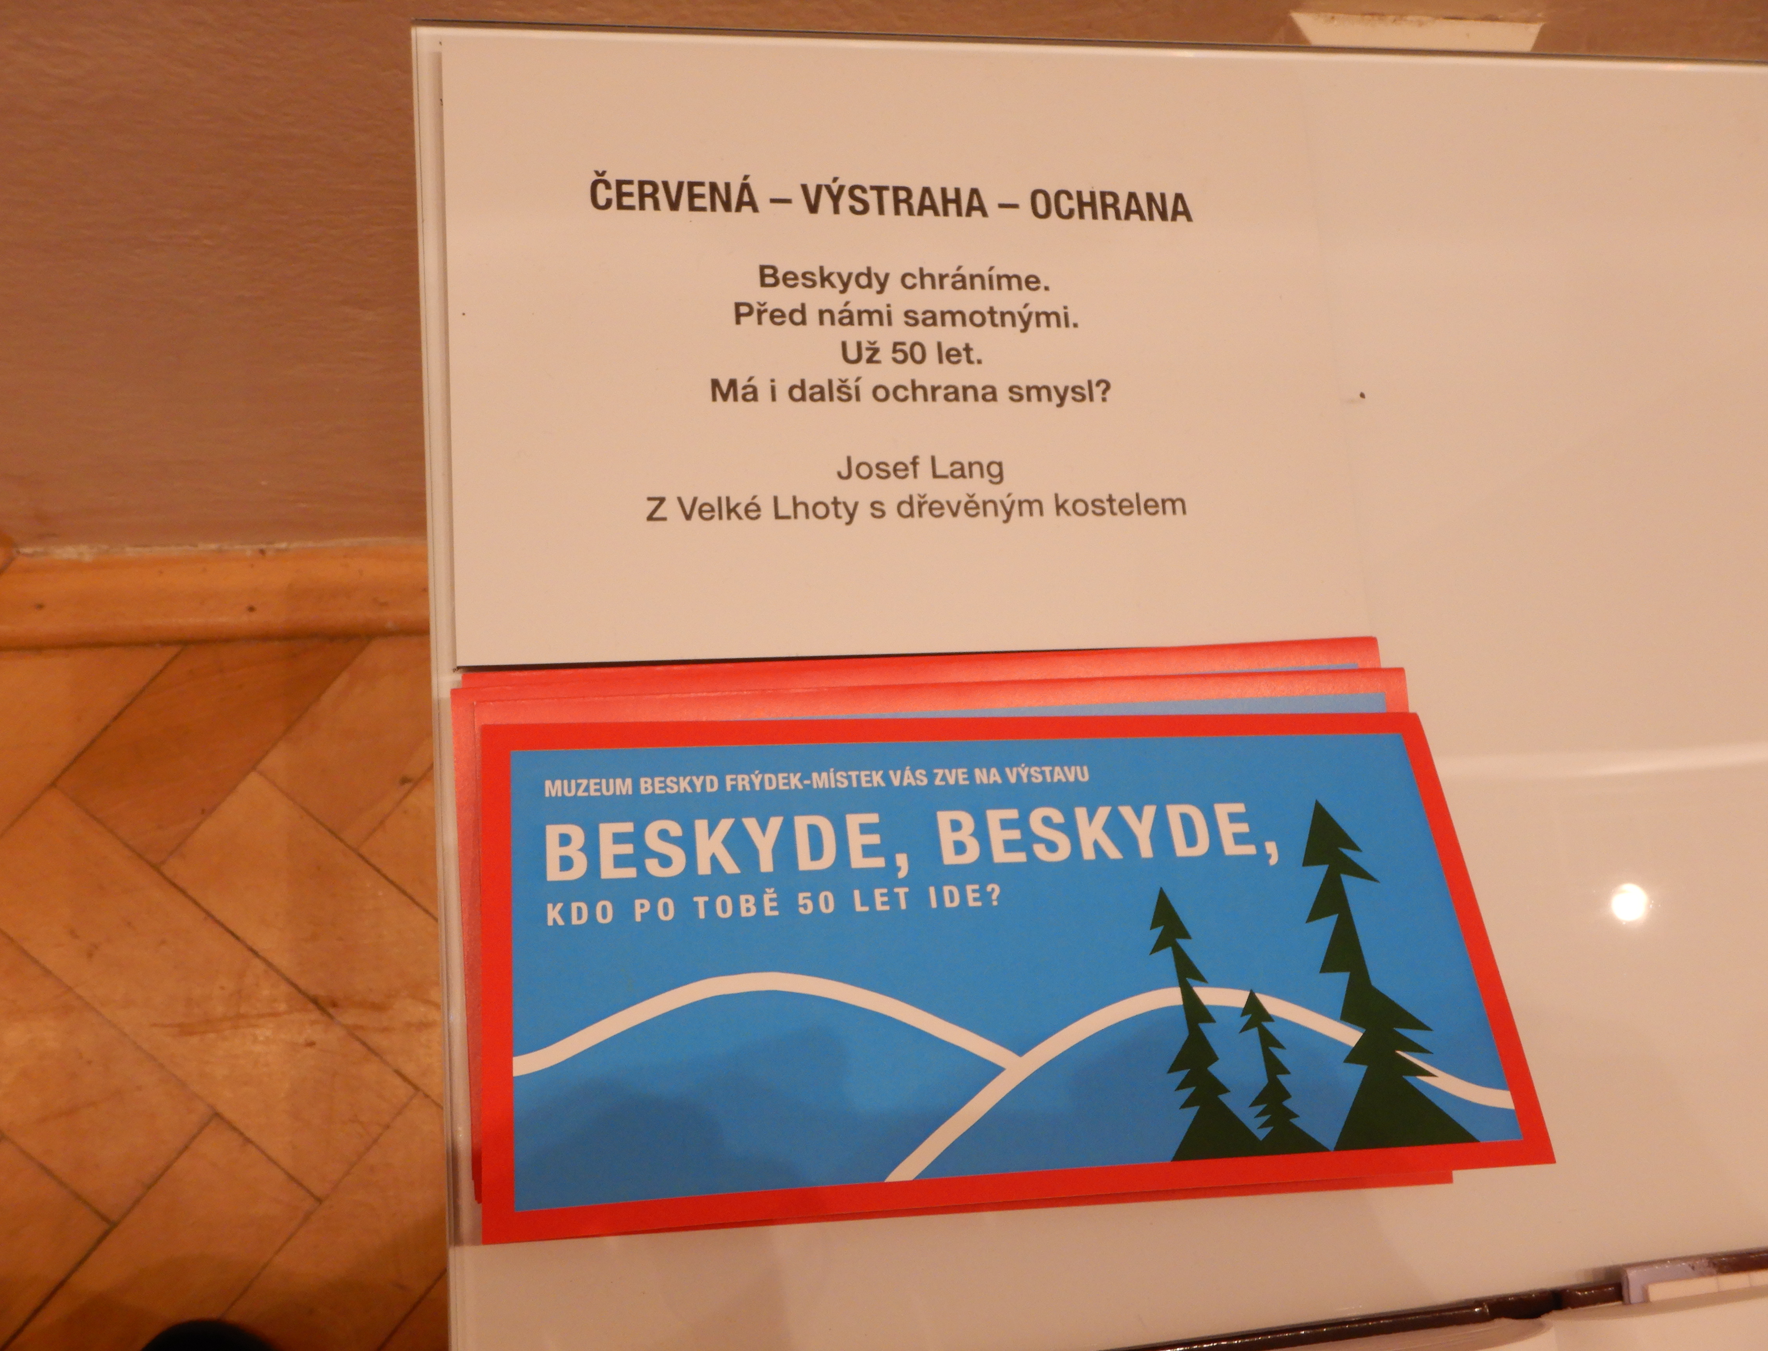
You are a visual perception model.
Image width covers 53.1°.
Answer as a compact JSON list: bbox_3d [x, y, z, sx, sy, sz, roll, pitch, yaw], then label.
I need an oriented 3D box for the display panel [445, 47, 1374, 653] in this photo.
[{"bbox_3d":[0.006,-0.077,0.416,0.210,0.005,0.149,-2,79,-11],"label":"display panel"}]

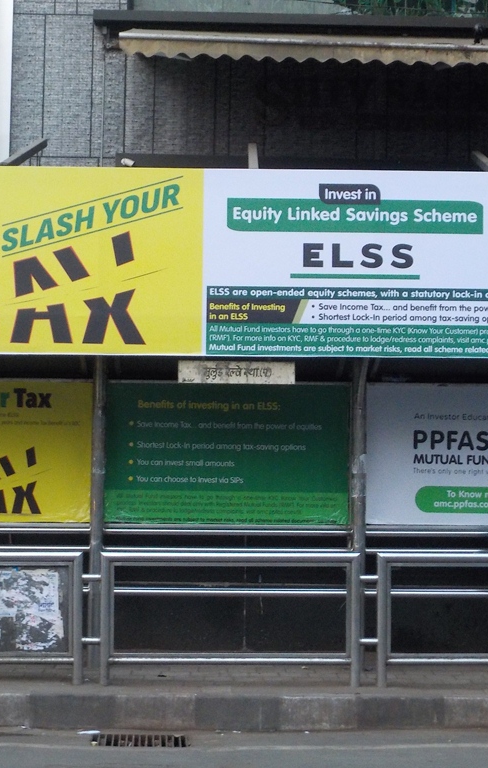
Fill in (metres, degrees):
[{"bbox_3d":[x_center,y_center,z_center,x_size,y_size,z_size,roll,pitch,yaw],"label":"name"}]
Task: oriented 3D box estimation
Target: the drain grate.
[{"bbox_3d":[-0.579,2.023,9.645,0.567,0.040,0.475,1,-2,-3],"label":"drain grate"}]

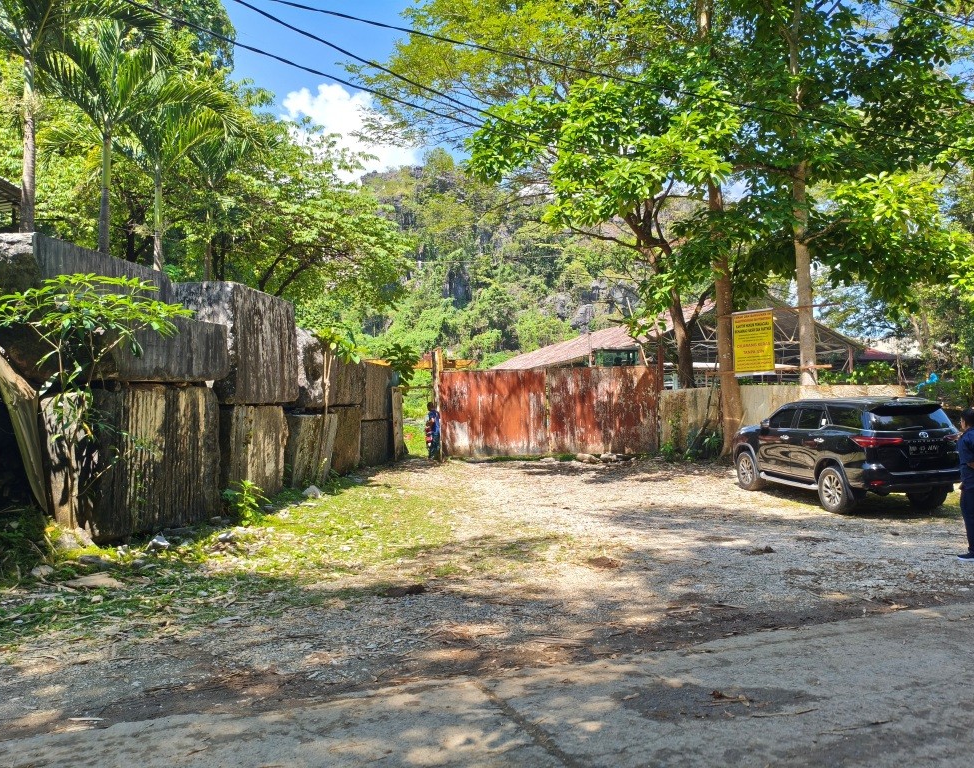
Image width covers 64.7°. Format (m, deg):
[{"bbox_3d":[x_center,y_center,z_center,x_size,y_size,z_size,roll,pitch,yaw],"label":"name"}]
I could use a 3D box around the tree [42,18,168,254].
[{"bbox_3d":[-8.455,-3.698,17.104,2.700,8.500,2.700,1,-2,-26],"label":"tree"}]

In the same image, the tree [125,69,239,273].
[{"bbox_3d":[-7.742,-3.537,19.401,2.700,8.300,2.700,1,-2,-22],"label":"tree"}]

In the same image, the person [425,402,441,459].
[{"bbox_3d":[-1.591,1.449,22.970,0.450,1.710,0.500,1,-2,-37],"label":"person"}]

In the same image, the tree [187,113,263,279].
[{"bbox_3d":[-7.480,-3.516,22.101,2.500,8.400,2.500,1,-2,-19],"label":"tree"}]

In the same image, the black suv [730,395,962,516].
[{"bbox_3d":[6.120,1.140,13.530,1.860,1.820,4.800,0,-2,-9],"label":"black suv"}]

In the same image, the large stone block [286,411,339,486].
[{"bbox_3d":[-4.221,1.396,16.799,1.000,1.500,1.900,0,-2,11],"label":"large stone block"}]

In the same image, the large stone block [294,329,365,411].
[{"bbox_3d":[-4.080,-0.207,18.977,1.200,1.580,3.000,0,-2,7],"label":"large stone block"}]

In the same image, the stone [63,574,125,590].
[{"bbox_3d":[-3.700,1.842,7.204,0.540,0.100,0.340,1,-2,-28],"label":"stone"}]

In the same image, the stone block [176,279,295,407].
[{"bbox_3d":[-4.840,-0.666,14.870,1.300,2.120,2.850,0,-2,7],"label":"stone block"}]

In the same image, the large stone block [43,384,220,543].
[{"bbox_3d":[-5.049,1.015,10.929,1.000,1.950,2.650,0,-2,13],"label":"large stone block"}]

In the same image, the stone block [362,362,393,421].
[{"bbox_3d":[-3.718,0.225,22.069,1.200,1.580,2.600,0,-2,7],"label":"stone block"}]

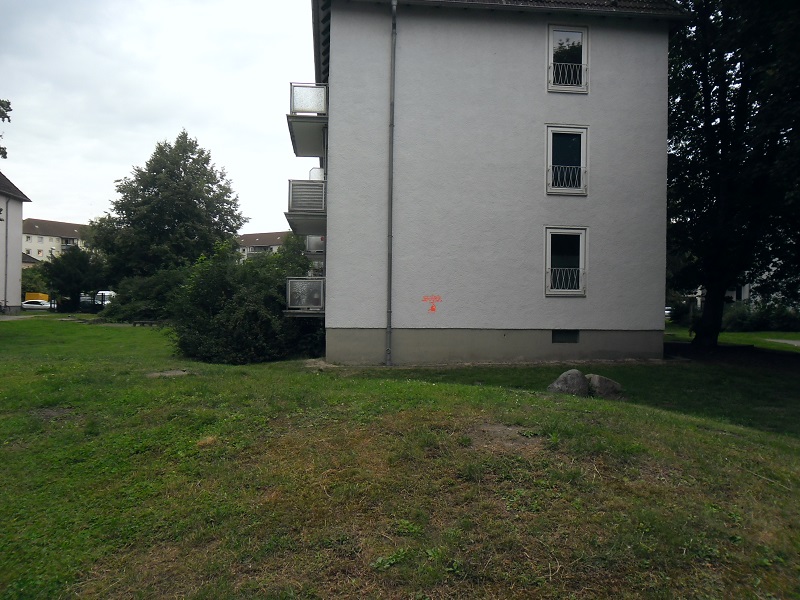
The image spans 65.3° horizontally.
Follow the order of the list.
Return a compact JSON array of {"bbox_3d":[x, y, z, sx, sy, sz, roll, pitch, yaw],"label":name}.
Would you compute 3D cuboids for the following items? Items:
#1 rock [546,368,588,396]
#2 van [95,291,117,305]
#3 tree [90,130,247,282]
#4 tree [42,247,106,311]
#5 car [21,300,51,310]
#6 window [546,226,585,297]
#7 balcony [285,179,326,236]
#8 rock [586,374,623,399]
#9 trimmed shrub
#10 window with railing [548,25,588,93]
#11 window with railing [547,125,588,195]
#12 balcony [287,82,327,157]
[{"bbox_3d":[2.781,1.382,10.300,0.660,0.480,0.520,1,-1,-7],"label":"rock"},{"bbox_3d":[-31.514,0.338,67.000,2.000,2.500,5.000,1,-1,-25],"label":"van"},{"bbox_3d":[-17.808,-5.654,48.000,11.400,14.500,11.200,1,-1,-7],"label":"tree"},{"bbox_3d":[-34.428,-2.142,66.000,6.300,7.000,6.100,1,-1,-7],"label":"tree"},{"bbox_3d":[-48.084,0.758,83.000,4.500,1.450,1.800,1,-1,-23],"label":"car"},{"bbox_3d":[4.515,-1.034,16.907,1.125,1.841,0.200,1,-1,-7],"label":"window"},{"bbox_3d":[-2.888,-2.797,19.765,1.226,1.085,4.270,1,-1,-7],"label":"balcony"},{"bbox_3d":[3.392,1.450,10.400,0.620,0.420,0.500,1,-1,-7],"label":"rock"},{"bbox_3d":[-4.221,-0.028,17.500,4.000,3.400,3.800,1,-1,-7],"label":"trimmed shrub"},{"bbox_3d":[4.587,-6.563,16.961,1.096,1.820,0.200,1,-1,-7],"label":"window with railing"},{"bbox_3d":[4.559,-3.802,16.935,1.108,1.850,0.200,1,-1,-7],"label":"window with railing"},{"bbox_3d":[-2.830,-5.550,19.764,1.201,1.071,4.270,1,-1,-7],"label":"balcony"}]

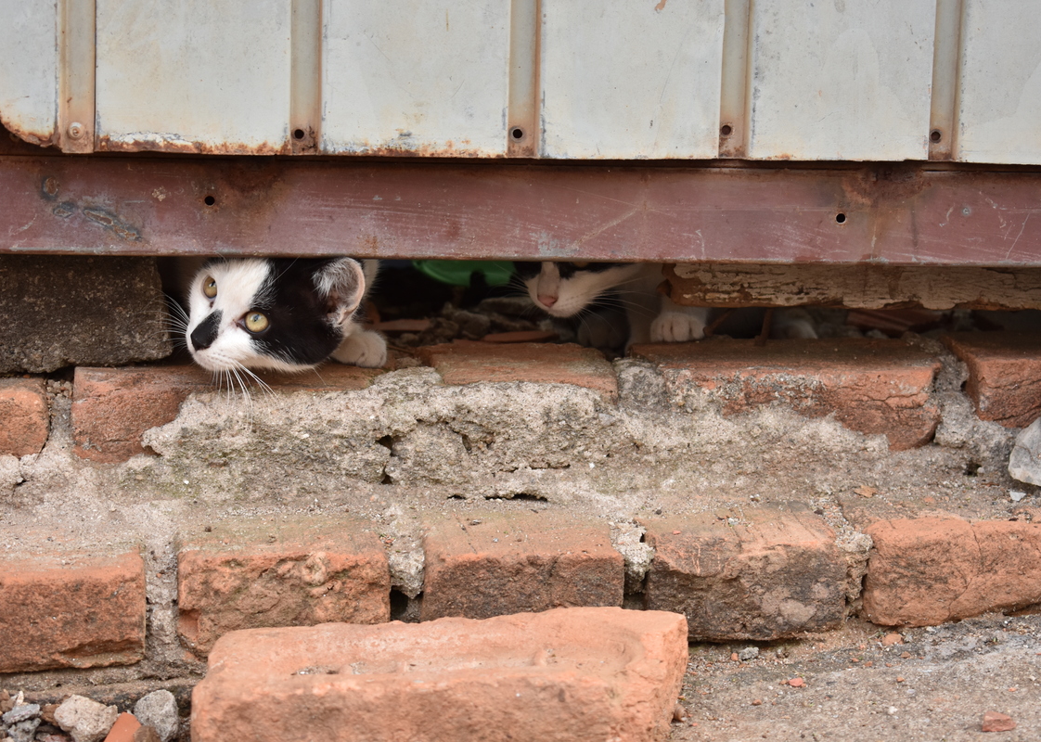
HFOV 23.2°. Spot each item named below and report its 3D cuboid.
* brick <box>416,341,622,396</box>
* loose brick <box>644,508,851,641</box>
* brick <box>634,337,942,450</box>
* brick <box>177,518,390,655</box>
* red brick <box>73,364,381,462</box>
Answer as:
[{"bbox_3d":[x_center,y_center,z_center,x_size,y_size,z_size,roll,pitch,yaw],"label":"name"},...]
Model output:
[{"bbox_3d":[-0.002,0.017,1.556,0.107,0.050,0.145,0,10,-5],"label":"brick"},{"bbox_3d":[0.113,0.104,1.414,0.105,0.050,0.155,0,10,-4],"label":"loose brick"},{"bbox_3d":[0.158,0.014,1.579,0.178,0.050,0.105,0,10,-6],"label":"brick"},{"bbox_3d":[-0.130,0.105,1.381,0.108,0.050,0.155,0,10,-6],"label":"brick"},{"bbox_3d":[-0.174,0.025,1.521,0.178,0.048,0.100,0,10,-7],"label":"red brick"}]

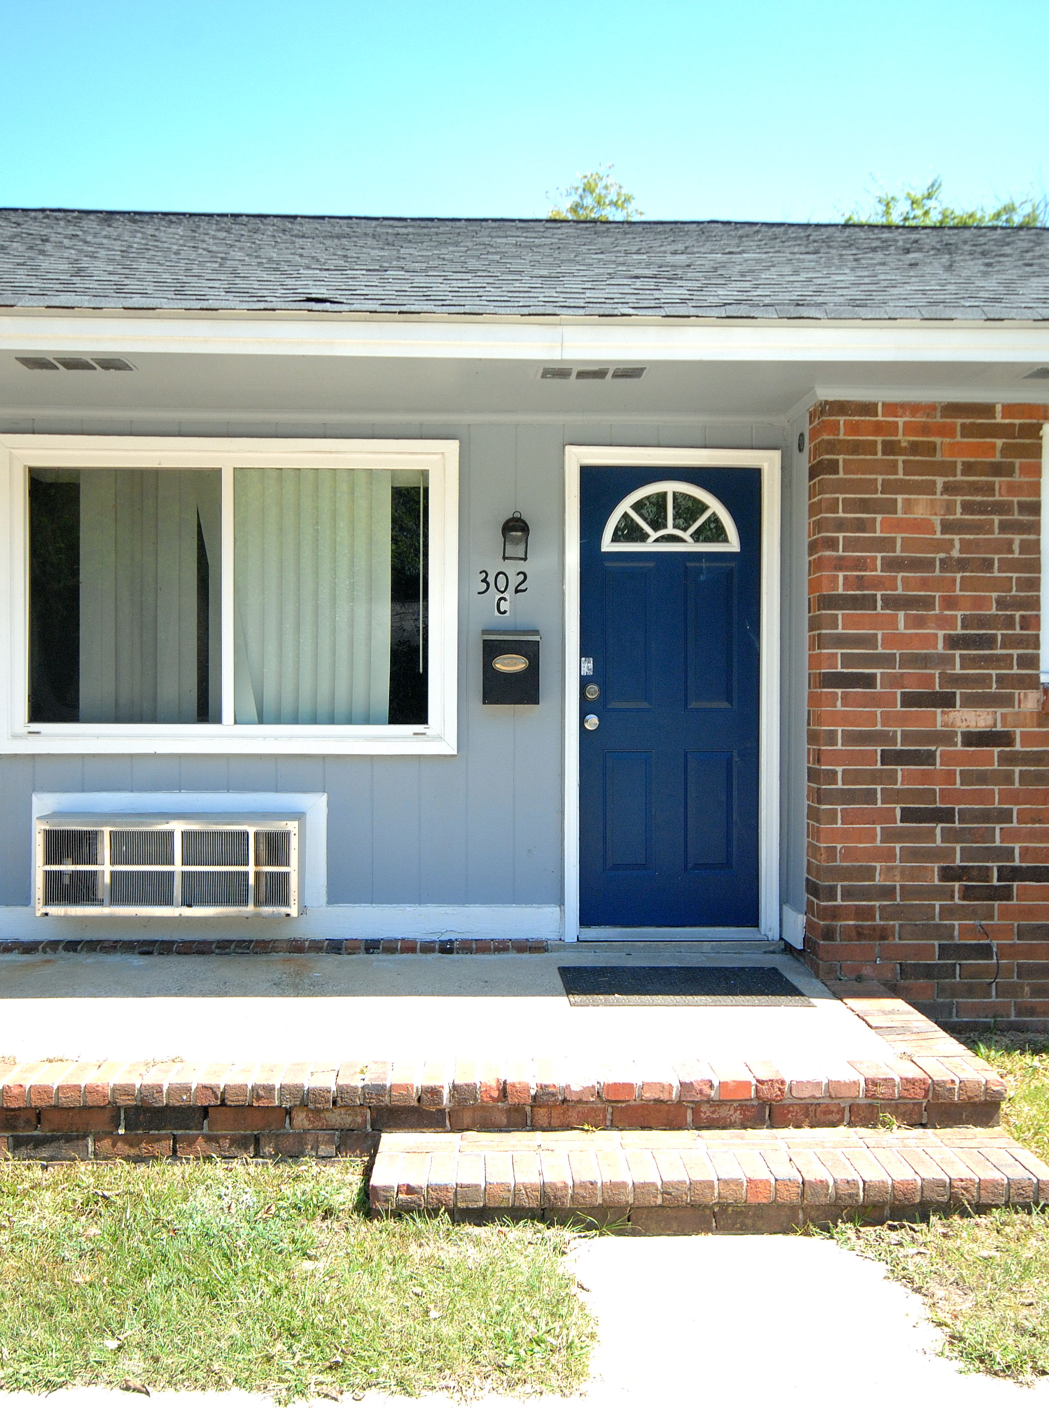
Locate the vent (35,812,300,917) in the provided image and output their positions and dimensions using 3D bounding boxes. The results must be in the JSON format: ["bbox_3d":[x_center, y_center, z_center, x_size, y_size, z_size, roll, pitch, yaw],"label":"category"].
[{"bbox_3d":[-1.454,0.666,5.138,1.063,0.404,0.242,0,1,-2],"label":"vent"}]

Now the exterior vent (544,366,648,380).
[{"bbox_3d":[0.262,-1.240,4.621,0.383,0.020,0.207,0,1,-2],"label":"exterior vent"}]

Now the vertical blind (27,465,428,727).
[{"bbox_3d":[-1.276,-0.461,5.343,1.772,1.168,0.101,0,1,-2],"label":"vertical blind"}]

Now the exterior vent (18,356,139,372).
[{"bbox_3d":[-1.631,-1.238,4.501,0.383,0.020,0.207,0,1,-2],"label":"exterior vent"}]

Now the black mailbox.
[{"bbox_3d":[-0.054,-0.155,5.244,0.244,0.315,0.106,0,1,-2],"label":"black mailbox"}]

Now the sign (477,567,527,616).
[{"bbox_3d":[-0.094,-0.475,5.279,0.226,0.208,0.018,0,1,-2],"label":"sign"}]

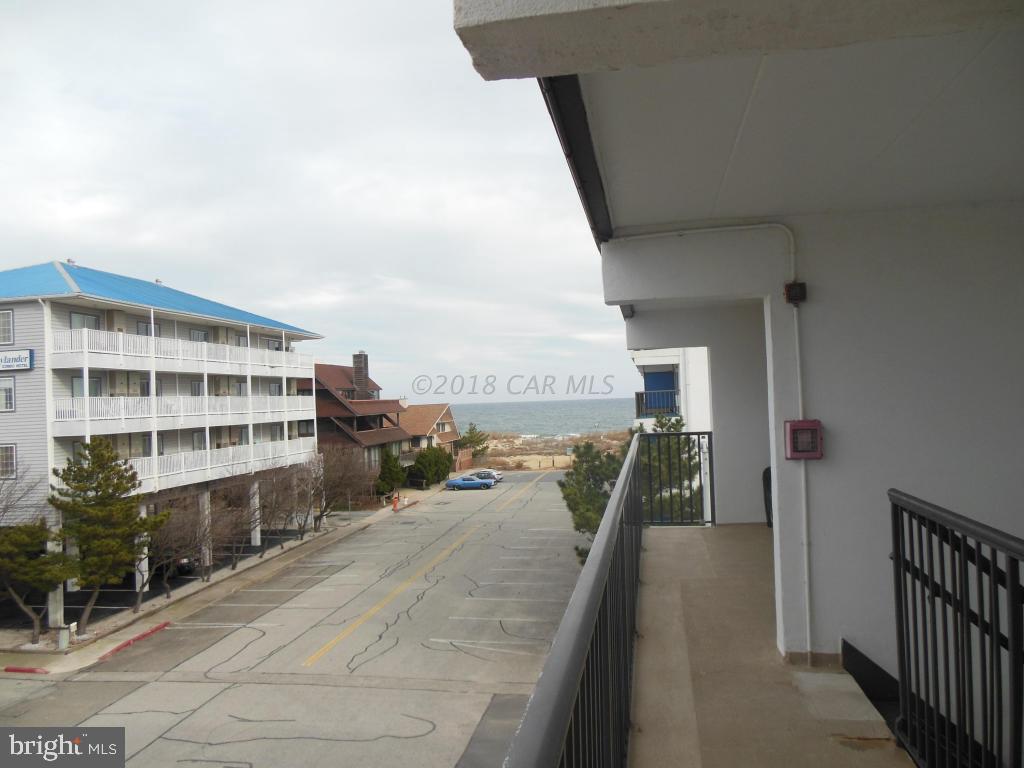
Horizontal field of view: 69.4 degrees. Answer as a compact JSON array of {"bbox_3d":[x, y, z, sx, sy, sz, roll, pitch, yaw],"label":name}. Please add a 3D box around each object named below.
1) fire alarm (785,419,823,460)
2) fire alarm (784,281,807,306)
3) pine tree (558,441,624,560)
[{"bbox_3d":[1.577,0.302,3.993,0.175,0.208,0.110,-2,-1,10],"label":"fire alarm"},{"bbox_3d":[1.548,-0.489,4.035,0.105,0.115,0.065,-2,-1,10],"label":"fire alarm"},{"bbox_3d":[3.631,5.811,28.716,3.300,6.900,3.300,-2,-1,10],"label":"pine tree"}]

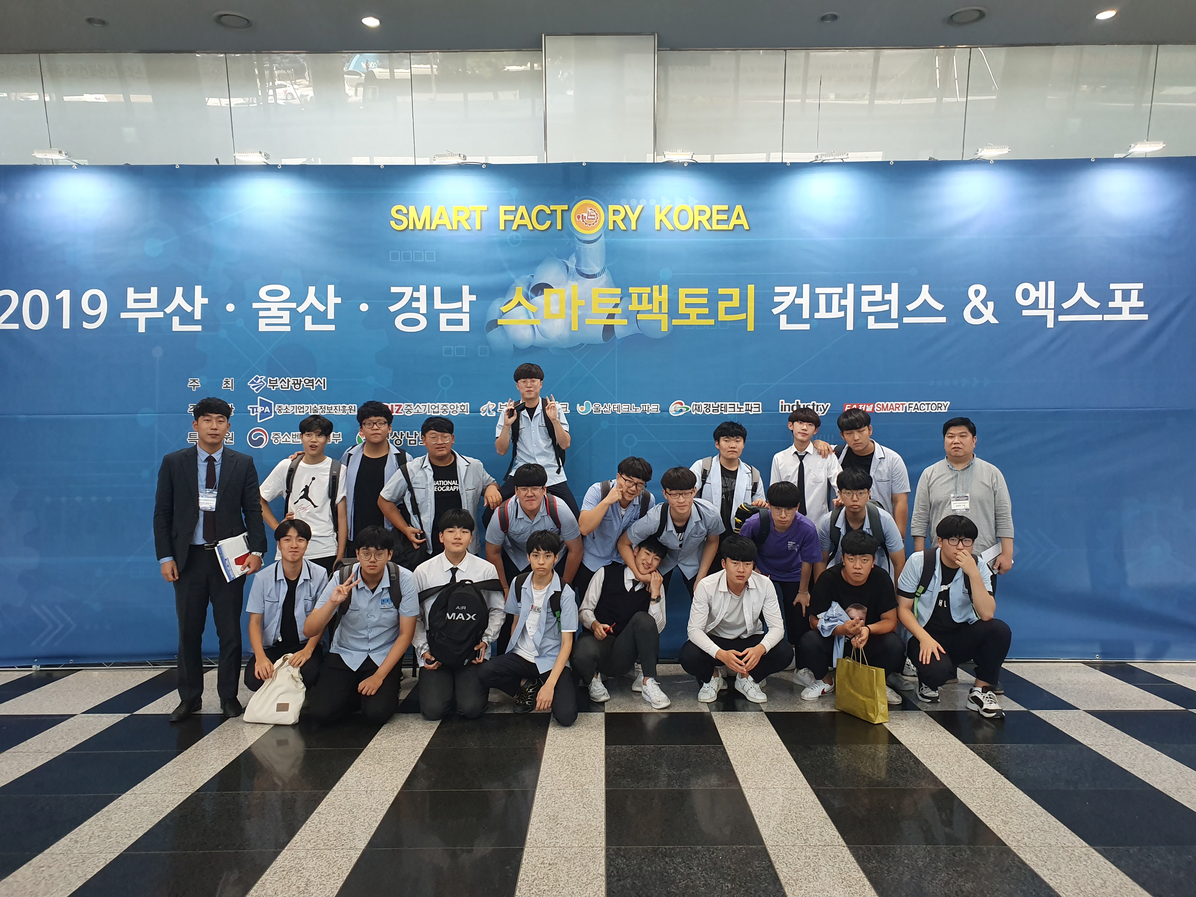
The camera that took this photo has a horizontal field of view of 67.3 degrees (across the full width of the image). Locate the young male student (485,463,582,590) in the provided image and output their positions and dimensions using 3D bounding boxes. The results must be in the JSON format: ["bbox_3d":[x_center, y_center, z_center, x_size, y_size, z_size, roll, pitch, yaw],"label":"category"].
[{"bbox_3d":[-0.403,0.809,5.650,0.620,1.400,0.750,0,0,-3],"label":"young male student"}]

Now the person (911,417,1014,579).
[{"bbox_3d":[2.260,0.638,5.550,0.600,1.680,0.400,0,0,7],"label":"person"}]

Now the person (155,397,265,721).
[{"bbox_3d":[-2.209,0.620,5.100,0.620,1.800,0.360,0,0,-11],"label":"person"}]

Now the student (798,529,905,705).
[{"bbox_3d":[1.472,0.968,5.324,0.600,0.983,0.700,0,-1,5],"label":"student"}]

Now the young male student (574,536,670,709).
[{"bbox_3d":[0.140,0.996,5.384,0.560,0.943,0.720,0,-1,-11],"label":"young male student"}]

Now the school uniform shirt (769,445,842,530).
[{"bbox_3d":[1.370,0.297,5.920,0.470,0.660,0.280,0,0,9],"label":"school uniform shirt"}]

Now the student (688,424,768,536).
[{"bbox_3d":[0.827,0.659,5.700,0.500,1.660,0.400,0,0,0],"label":"student"}]

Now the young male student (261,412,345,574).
[{"bbox_3d":[-1.875,0.653,5.750,0.550,1.735,0.380,0,0,-7],"label":"young male student"}]

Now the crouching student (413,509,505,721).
[{"bbox_3d":[-0.786,0.906,5.145,0.510,1.129,0.650,0,-1,-2],"label":"crouching student"}]

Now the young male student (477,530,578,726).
[{"bbox_3d":[-0.392,0.961,5.025,0.540,1.014,0.670,0,-1,3],"label":"young male student"}]

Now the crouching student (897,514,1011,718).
[{"bbox_3d":[2.058,0.932,5.200,0.620,1.090,0.660,0,0,7],"label":"crouching student"}]

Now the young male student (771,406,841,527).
[{"bbox_3d":[1.370,0.615,5.920,0.480,1.765,0.300,0,0,9],"label":"young male student"}]

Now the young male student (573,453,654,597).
[{"bbox_3d":[0.099,0.761,5.686,0.500,1.420,0.600,0,-1,-9],"label":"young male student"}]

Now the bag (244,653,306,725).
[{"bbox_3d":[-1.791,1.314,4.970,0.320,0.380,0.170,0,0,7],"label":"bag"}]

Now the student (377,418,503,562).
[{"bbox_3d":[-0.973,0.651,5.550,0.760,1.700,0.460,0,0,-3],"label":"student"}]

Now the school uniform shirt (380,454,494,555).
[{"bbox_3d":[-0.980,0.340,5.540,0.710,0.660,0.360,0,0,-3],"label":"school uniform shirt"}]

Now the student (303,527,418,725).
[{"bbox_3d":[-1.379,0.977,5.230,0.650,1.075,0.720,0,0,-5],"label":"student"}]

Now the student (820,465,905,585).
[{"bbox_3d":[1.654,0.813,5.650,0.550,1.360,0.680,0,0,7],"label":"student"}]

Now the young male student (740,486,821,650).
[{"bbox_3d":[1.128,0.833,5.626,0.490,1.263,0.640,0,-1,-2],"label":"young male student"}]

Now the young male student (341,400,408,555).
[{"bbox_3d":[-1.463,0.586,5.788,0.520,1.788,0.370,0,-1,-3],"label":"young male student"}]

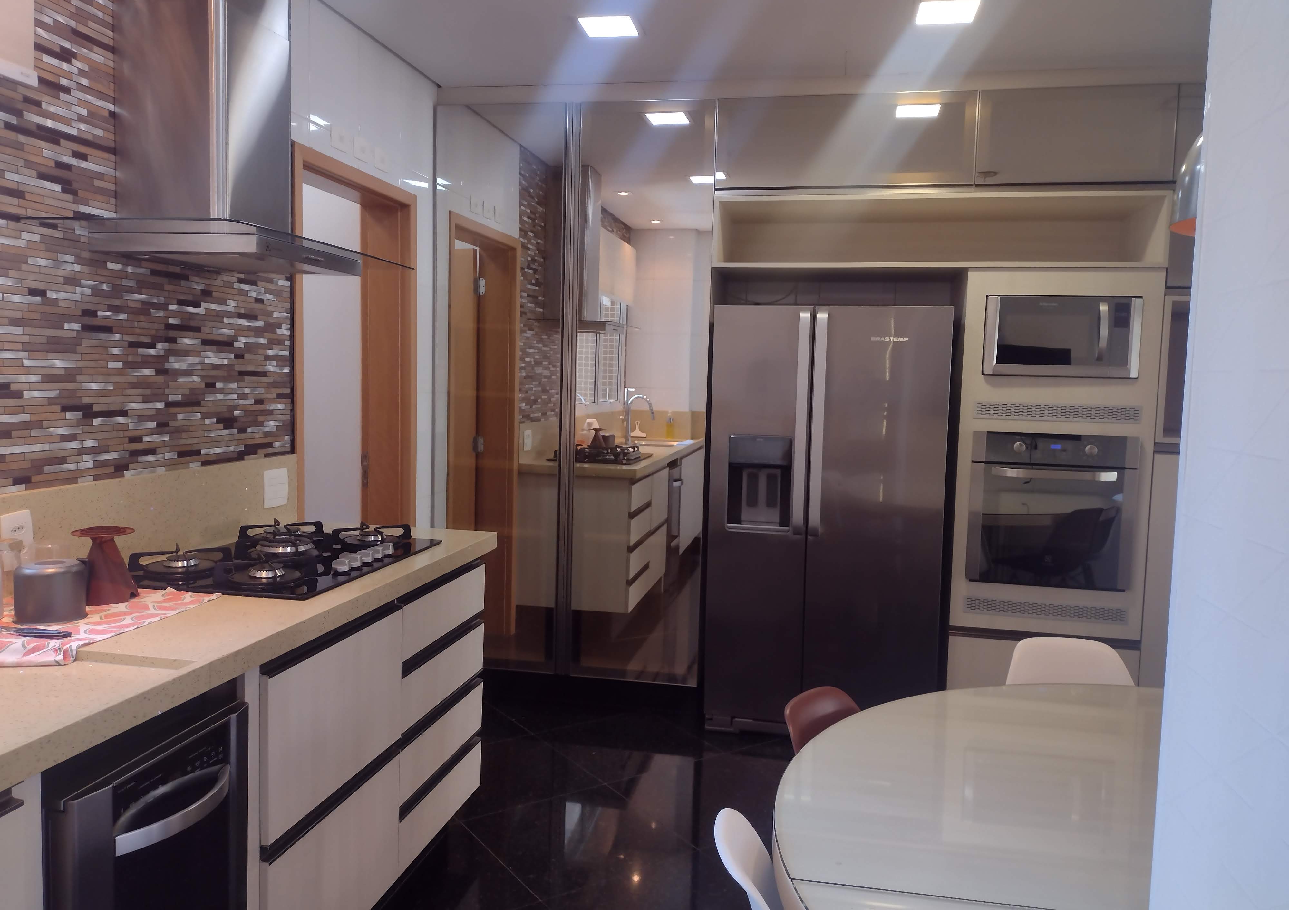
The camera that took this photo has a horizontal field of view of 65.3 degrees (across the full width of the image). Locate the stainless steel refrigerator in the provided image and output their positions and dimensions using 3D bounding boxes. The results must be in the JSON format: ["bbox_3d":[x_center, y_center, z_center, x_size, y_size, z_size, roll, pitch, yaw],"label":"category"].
[{"bbox_3d":[0.757,0.264,4.198,0.893,1.709,0.730,2,5,11],"label":"stainless steel refrigerator"}]

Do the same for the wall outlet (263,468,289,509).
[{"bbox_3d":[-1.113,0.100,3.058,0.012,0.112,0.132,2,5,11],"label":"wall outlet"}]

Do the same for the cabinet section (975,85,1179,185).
[{"bbox_3d":[1.675,-1.219,4.041,0.714,0.362,0.530,2,5,11],"label":"cabinet section"}]

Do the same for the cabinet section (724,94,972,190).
[{"bbox_3d":[0.772,-1.216,3.898,0.992,0.351,0.022,2,5,11],"label":"cabinet section"}]

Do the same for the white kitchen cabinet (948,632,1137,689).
[{"bbox_3d":[1.594,0.848,4.182,0.701,0.324,0.570,2,5,11],"label":"white kitchen cabinet"}]

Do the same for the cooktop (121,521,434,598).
[{"bbox_3d":[-0.906,0.245,2.573,0.509,0.053,0.775,2,5,11],"label":"cooktop"}]

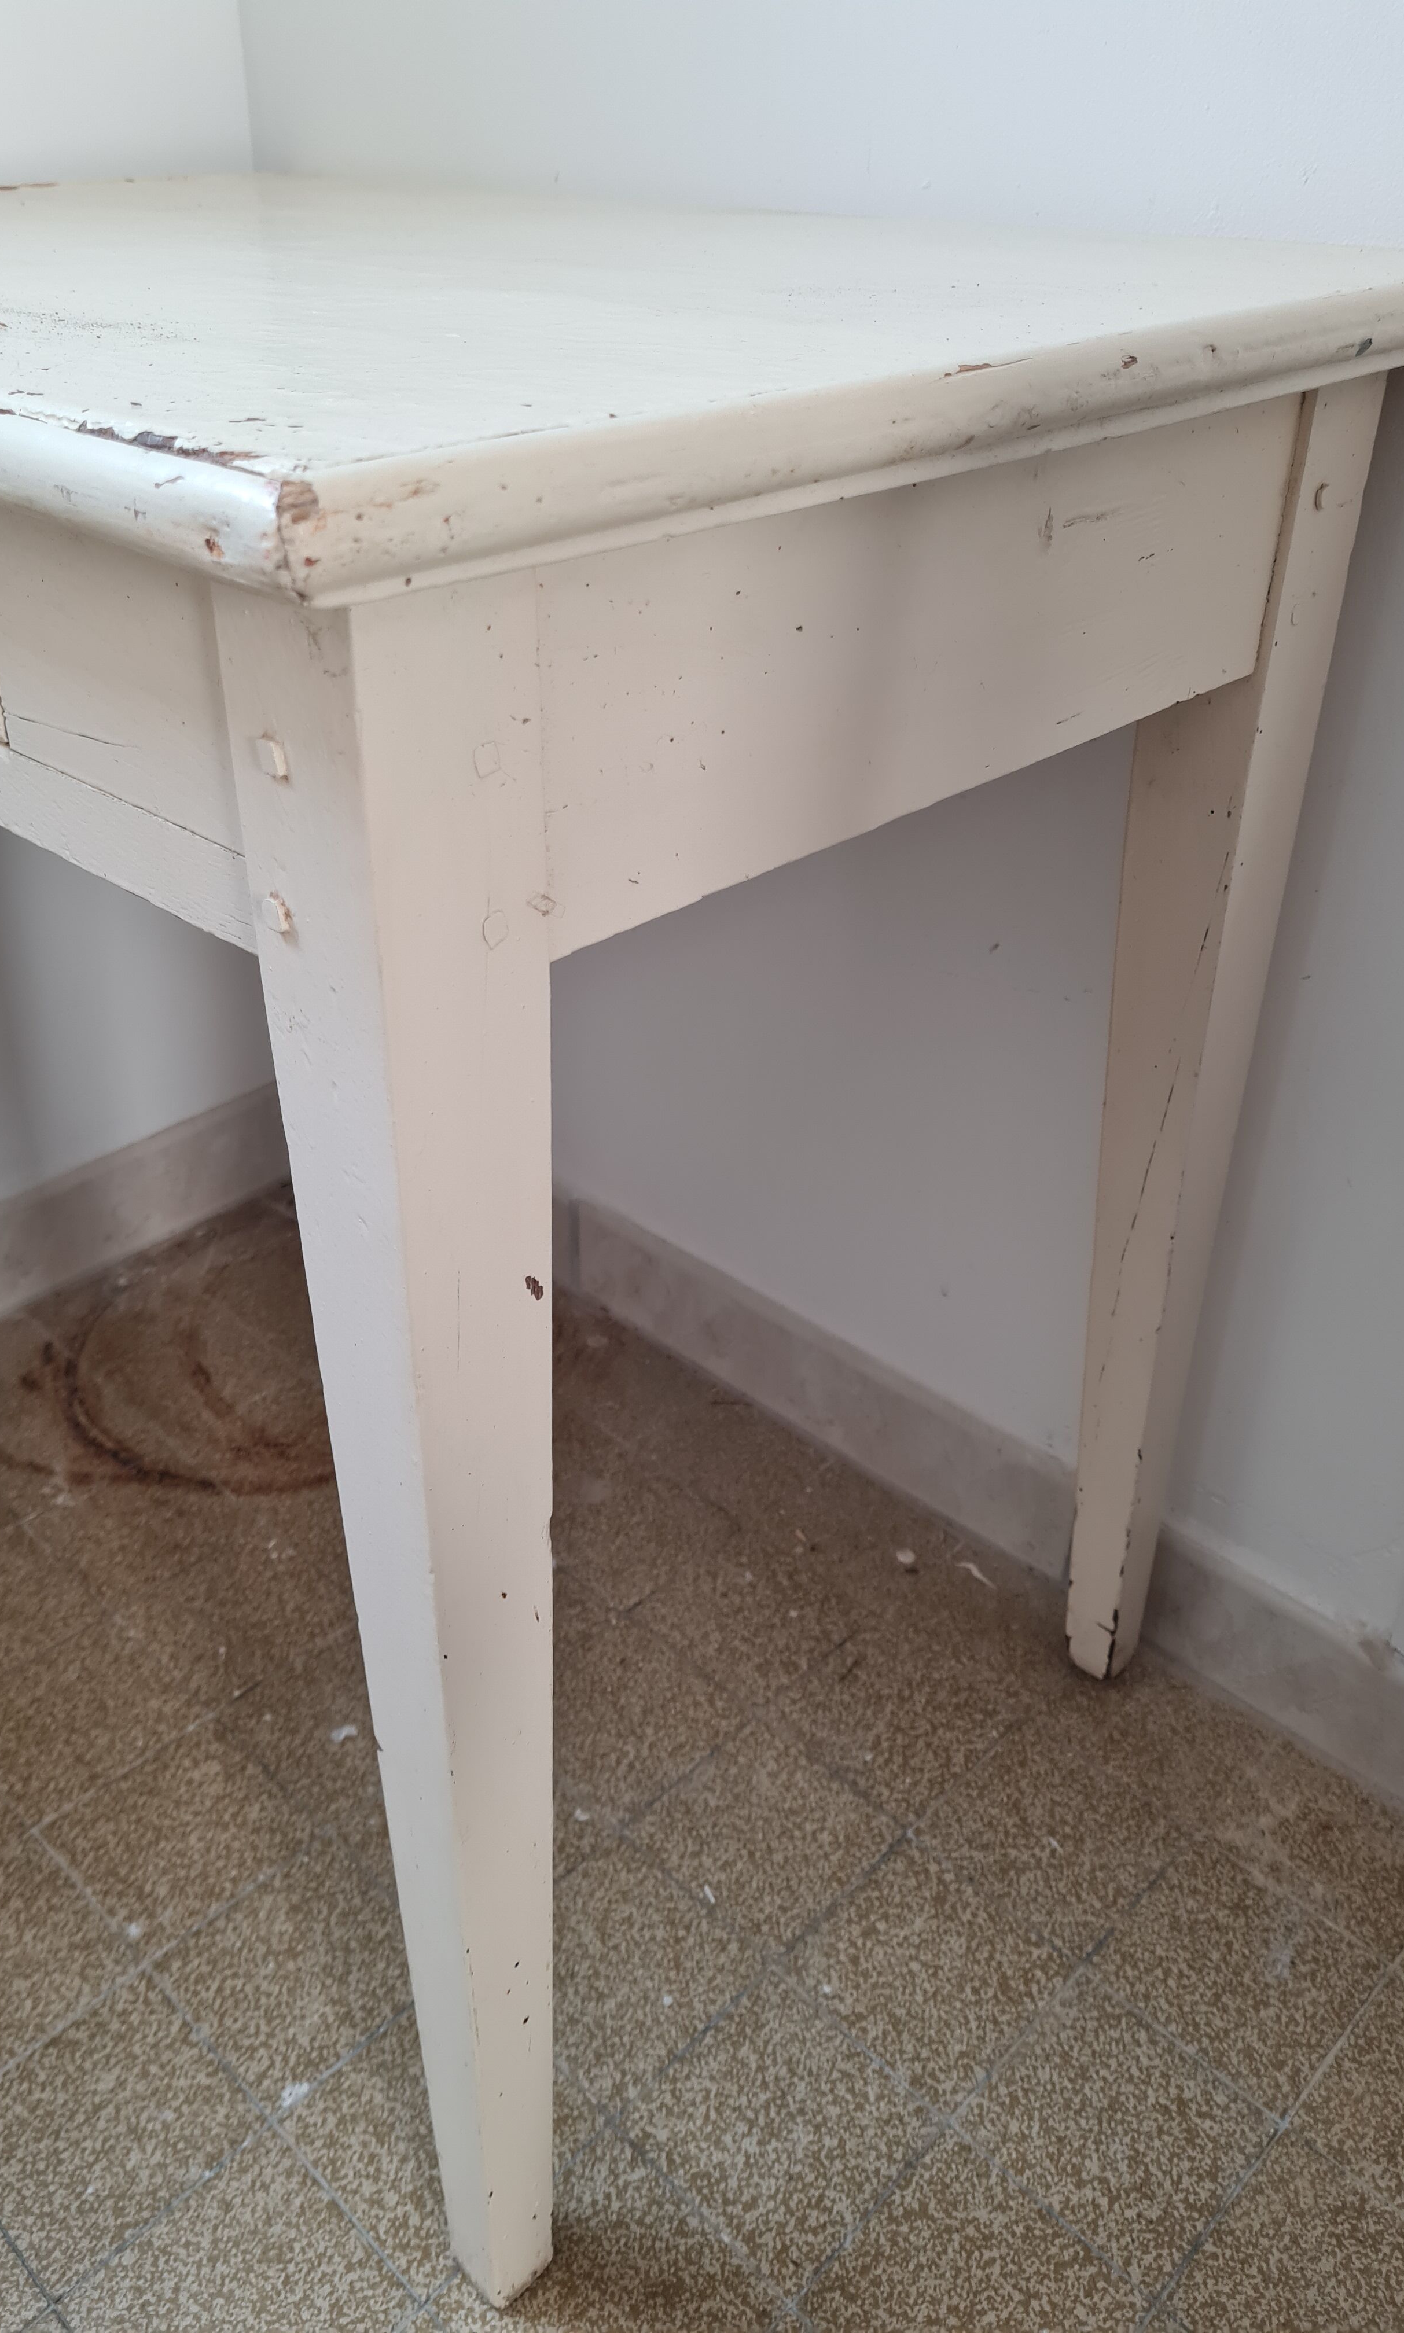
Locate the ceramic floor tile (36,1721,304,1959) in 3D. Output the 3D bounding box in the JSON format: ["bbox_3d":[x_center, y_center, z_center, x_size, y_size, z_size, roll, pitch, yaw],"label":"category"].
[{"bbox_3d":[-0.263,0.340,0.888,0.103,0.010,0.102,28,42,35],"label":"ceramic floor tile"}]

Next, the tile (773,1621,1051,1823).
[{"bbox_3d":[0.104,0.303,0.957,0.103,0.010,0.102,28,42,35],"label":"tile"}]

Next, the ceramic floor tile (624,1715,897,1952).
[{"bbox_3d":[0.032,0.342,0.890,0.102,0.010,0.102,29,42,36],"label":"ceramic floor tile"}]

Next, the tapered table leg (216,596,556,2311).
[{"bbox_3d":[-0.074,0.154,0.549,0.049,0.676,0.051,27,41,35],"label":"tapered table leg"}]

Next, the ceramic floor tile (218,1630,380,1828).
[{"bbox_3d":[-0.194,0.306,0.965,0.104,0.010,0.103,28,41,36],"label":"ceramic floor tile"}]

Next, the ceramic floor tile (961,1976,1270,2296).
[{"bbox_3d":[0.184,0.428,0.781,0.104,0.010,0.103,28,41,36],"label":"ceramic floor tile"}]

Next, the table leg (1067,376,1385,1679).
[{"bbox_3d":[0.211,-0.004,0.821,0.050,0.678,0.058,27,41,35],"label":"table leg"}]

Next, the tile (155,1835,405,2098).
[{"bbox_3d":[-0.187,0.379,0.825,0.102,0.010,0.102,29,42,36],"label":"tile"}]

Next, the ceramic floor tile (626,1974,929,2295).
[{"bbox_3d":[0.034,0.427,0.779,0.104,0.010,0.103,28,41,36],"label":"ceramic floor tile"}]

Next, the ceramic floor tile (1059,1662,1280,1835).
[{"bbox_3d":[0.251,0.311,0.968,0.104,0.010,0.093,28,41,36],"label":"ceramic floor tile"}]

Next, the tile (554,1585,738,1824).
[{"bbox_3d":[-0.043,0.302,0.955,0.103,0.010,0.102,28,42,35],"label":"tile"}]

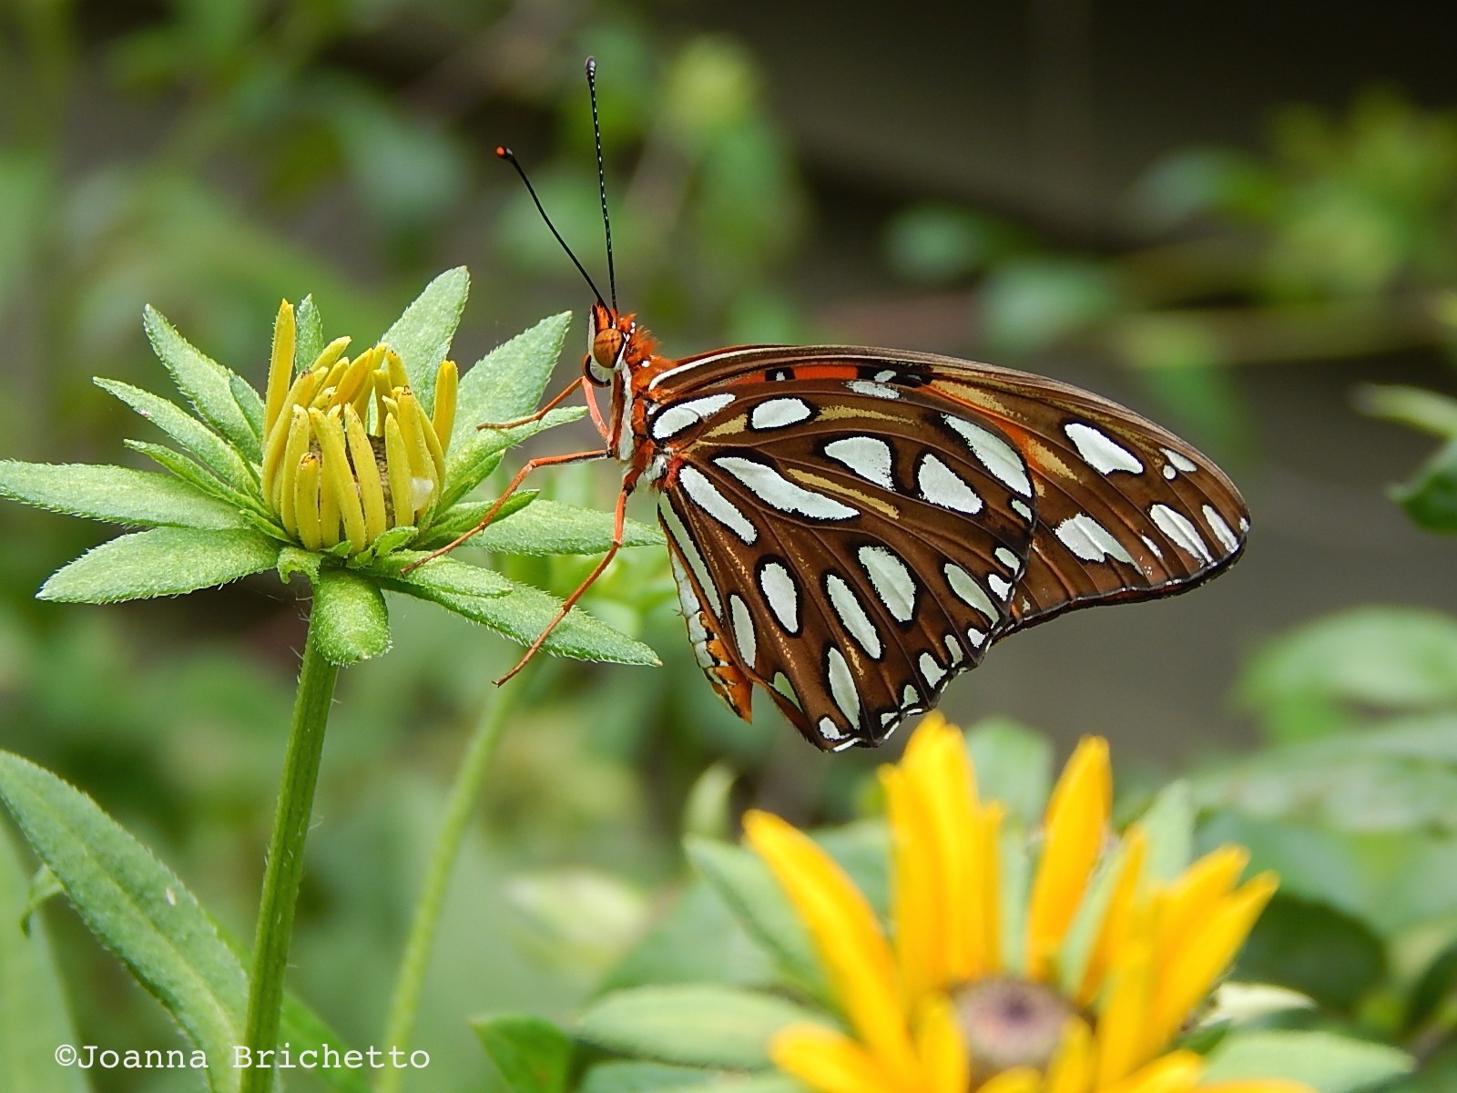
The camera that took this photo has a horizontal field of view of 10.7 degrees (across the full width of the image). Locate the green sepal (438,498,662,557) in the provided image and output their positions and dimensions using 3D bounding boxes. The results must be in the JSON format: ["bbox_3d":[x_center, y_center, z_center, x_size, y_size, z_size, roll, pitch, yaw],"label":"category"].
[{"bbox_3d":[-0.011,-0.001,0.501,0.015,0.002,0.005,1,41,-4],"label":"green sepal"}]

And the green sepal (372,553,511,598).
[{"bbox_3d":[-0.018,0.002,0.492,0.010,0.001,0.003,11,42,24],"label":"green sepal"}]

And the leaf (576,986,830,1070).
[{"bbox_3d":[-0.001,0.029,0.469,0.017,0.002,0.006,2,43,-7],"label":"leaf"}]

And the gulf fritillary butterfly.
[{"bbox_3d":[0.007,-0.009,0.499,0.053,0.043,0.016,2,10,0],"label":"gulf fritillary butterfly"}]

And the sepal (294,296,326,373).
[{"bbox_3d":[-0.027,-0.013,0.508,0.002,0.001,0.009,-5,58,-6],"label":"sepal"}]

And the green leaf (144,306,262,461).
[{"bbox_3d":[-0.034,-0.011,0.505,0.005,0.002,0.013,-23,64,-33],"label":"green leaf"}]

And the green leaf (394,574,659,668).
[{"bbox_3d":[-0.013,0.005,0.493,0.019,0.002,0.005,14,39,18],"label":"green leaf"}]

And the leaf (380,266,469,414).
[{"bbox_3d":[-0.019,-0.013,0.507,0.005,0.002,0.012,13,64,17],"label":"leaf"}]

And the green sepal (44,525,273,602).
[{"bbox_3d":[-0.036,0.001,0.494,0.016,0.002,0.005,-10,47,-22],"label":"green sepal"}]

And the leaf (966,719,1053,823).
[{"bbox_3d":[0.019,0.016,0.516,0.006,0.002,0.012,2,47,1],"label":"leaf"}]

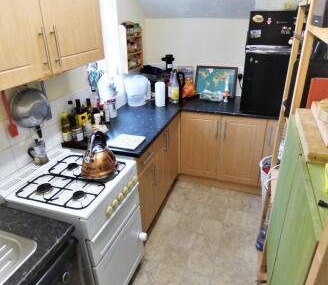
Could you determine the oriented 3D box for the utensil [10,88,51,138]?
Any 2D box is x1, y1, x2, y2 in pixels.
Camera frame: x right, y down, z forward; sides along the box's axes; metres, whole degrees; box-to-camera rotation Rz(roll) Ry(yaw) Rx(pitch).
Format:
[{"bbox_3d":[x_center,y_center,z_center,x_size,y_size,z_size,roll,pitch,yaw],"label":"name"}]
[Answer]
[{"bbox_3d":[-0.789,-0.167,1.529,0.080,0.320,0.260,8,28,19],"label":"utensil"}]

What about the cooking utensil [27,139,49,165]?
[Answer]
[{"bbox_3d":[-0.805,0.069,1.595,0.150,0.150,0.095,-19,31,-31],"label":"cooking utensil"}]

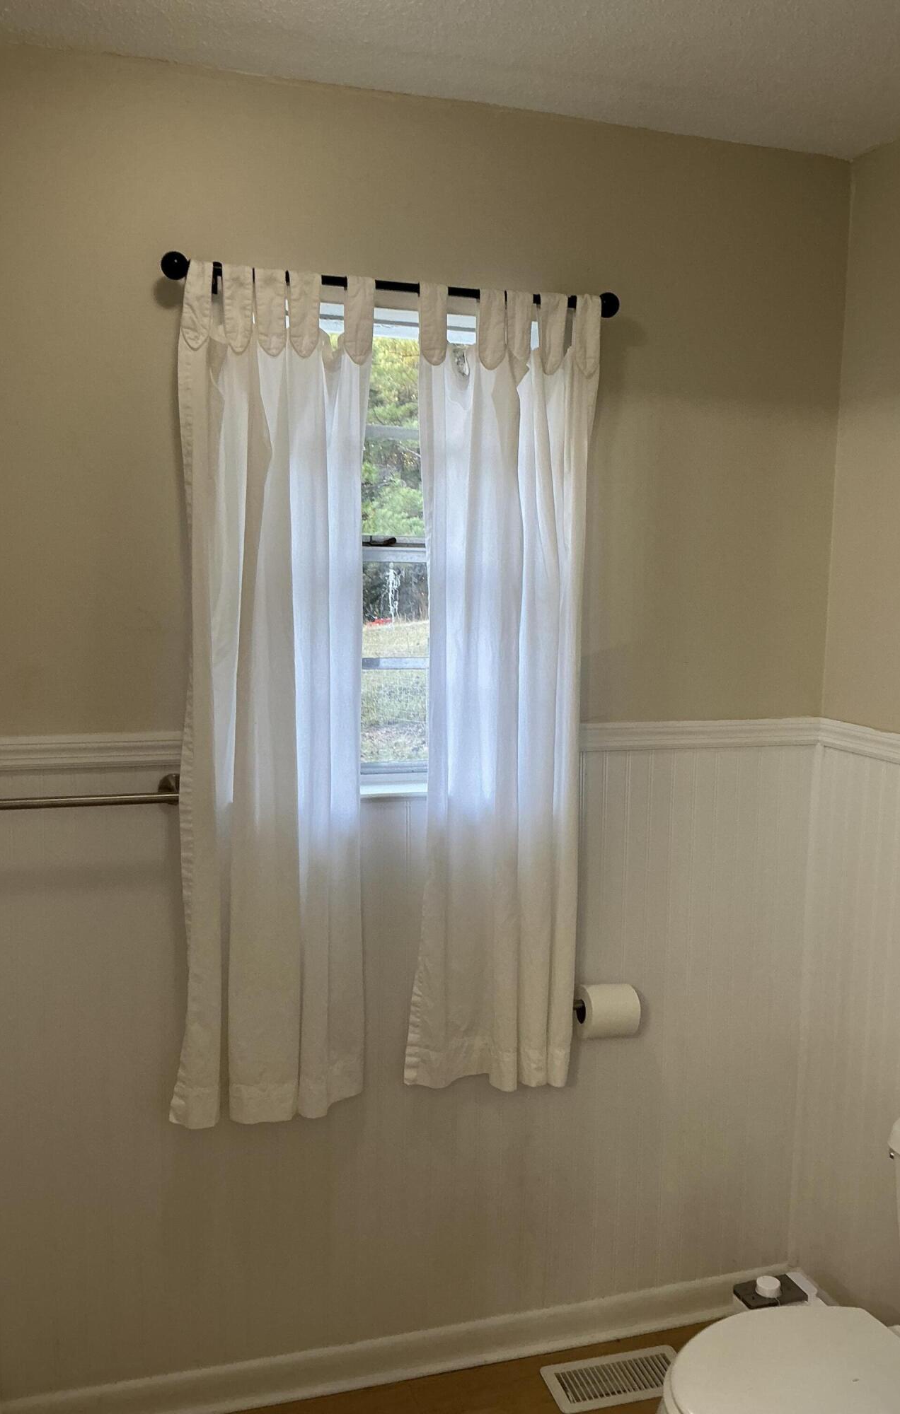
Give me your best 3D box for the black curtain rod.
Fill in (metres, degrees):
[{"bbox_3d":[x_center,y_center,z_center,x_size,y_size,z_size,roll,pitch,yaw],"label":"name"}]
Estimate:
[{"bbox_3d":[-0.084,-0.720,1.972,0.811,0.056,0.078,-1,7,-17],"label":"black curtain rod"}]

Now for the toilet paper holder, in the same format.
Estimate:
[{"bbox_3d":[0.286,0.597,2.235,0.147,0.111,0.125,-1,7,-17],"label":"toilet paper holder"}]

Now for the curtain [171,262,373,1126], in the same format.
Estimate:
[{"bbox_3d":[-0.309,0.011,1.979,0.353,1.485,0.090,-1,7,-17],"label":"curtain"}]

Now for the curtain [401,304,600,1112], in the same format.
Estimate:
[{"bbox_3d":[0.094,0.002,2.100,0.348,1.485,0.090,-1,7,-17],"label":"curtain"}]

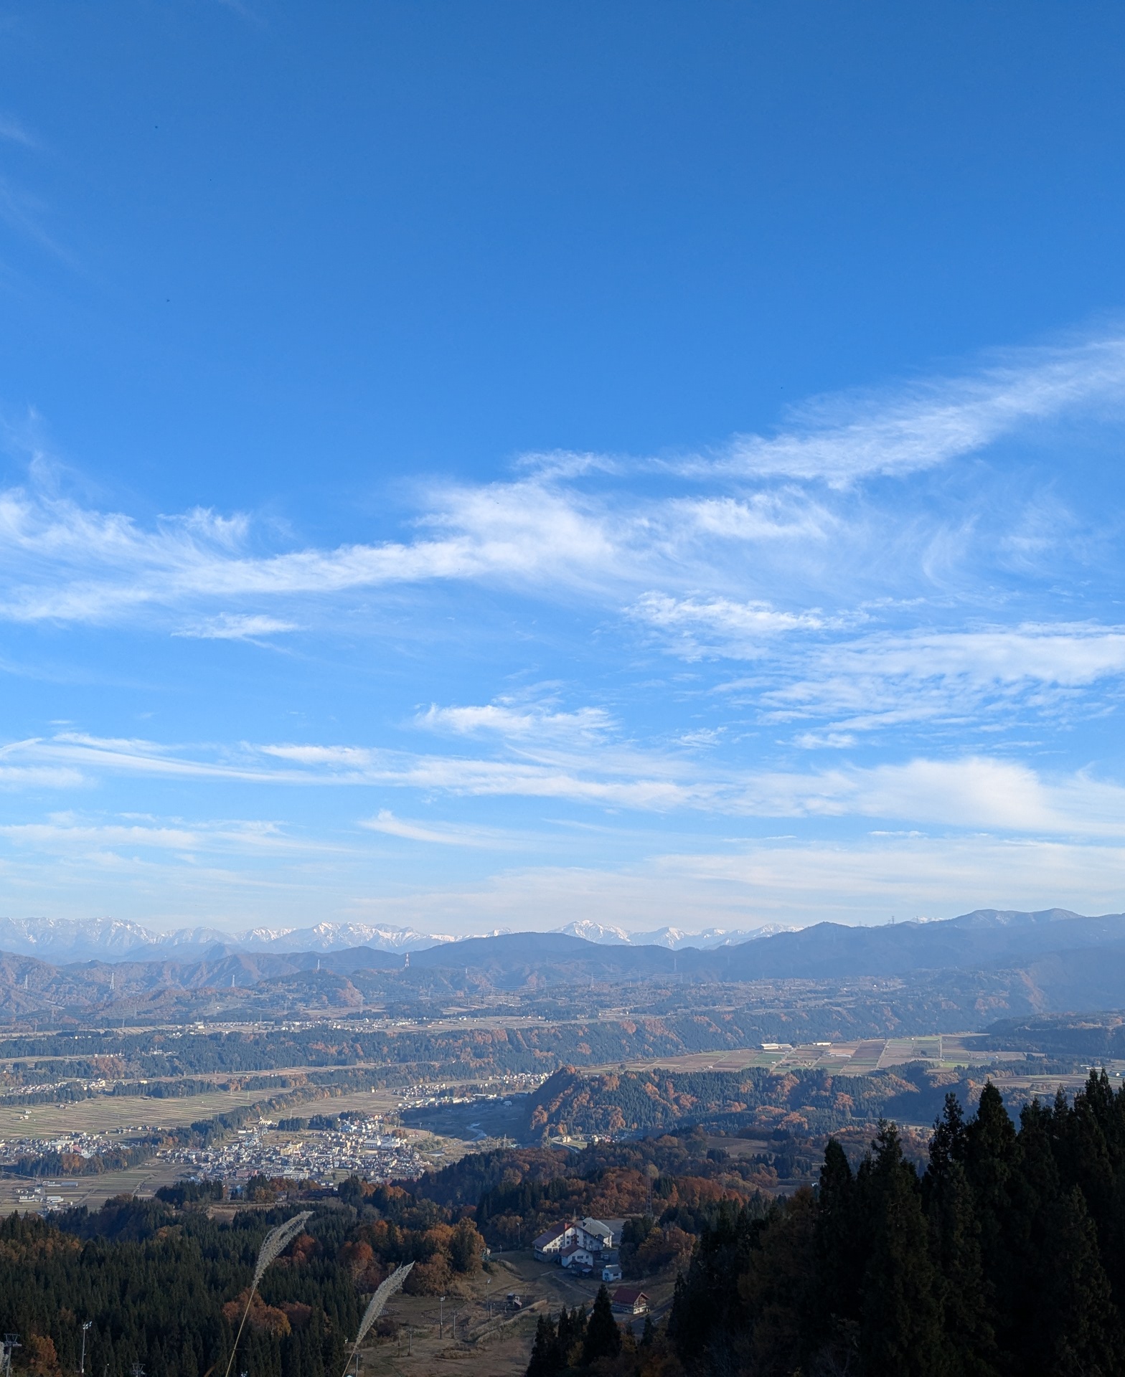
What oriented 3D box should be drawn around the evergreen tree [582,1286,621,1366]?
[{"bbox_3d":[9.410,155.810,348.000,9.000,19.500,9.000,0,-10,0],"label":"evergreen tree"}]

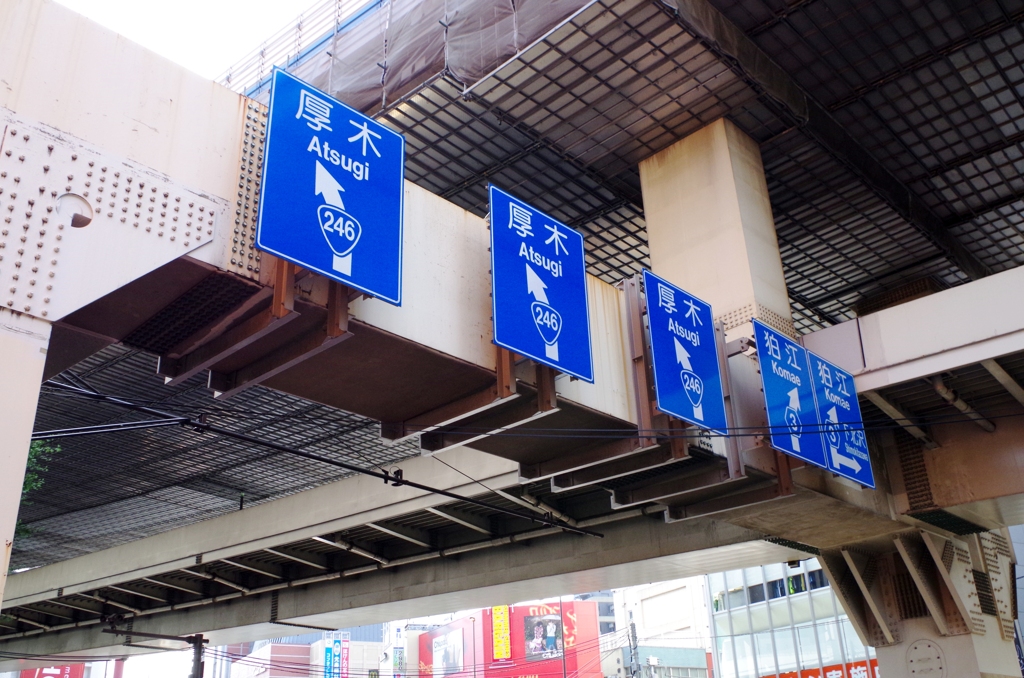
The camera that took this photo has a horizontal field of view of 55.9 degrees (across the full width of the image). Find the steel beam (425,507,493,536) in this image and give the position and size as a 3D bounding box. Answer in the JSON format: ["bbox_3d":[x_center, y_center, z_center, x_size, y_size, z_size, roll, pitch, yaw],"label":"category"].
[{"bbox_3d":[-1.127,4.045,21.768,0.220,0.220,2.153,-20,-36,34],"label":"steel beam"}]

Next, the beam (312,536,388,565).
[{"bbox_3d":[-4.003,5.163,23.885,0.220,0.220,2.256,-20,-37,34],"label":"beam"}]

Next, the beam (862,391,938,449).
[{"bbox_3d":[6.722,1.340,16.607,0.220,0.220,2.980,-22,-35,37],"label":"beam"}]

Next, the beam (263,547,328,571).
[{"bbox_3d":[-5.449,5.577,24.724,0.220,0.220,2.011,-20,-37,34],"label":"beam"}]

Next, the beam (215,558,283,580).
[{"bbox_3d":[-6.859,6.062,25.691,0.220,0.220,2.010,-20,-37,34],"label":"beam"}]

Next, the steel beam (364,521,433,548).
[{"bbox_3d":[-2.565,4.578,22.768,0.220,0.220,2.104,-20,-36,34],"label":"steel beam"}]

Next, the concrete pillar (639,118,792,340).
[{"bbox_3d":[3.624,-1.365,17.265,1.940,4.700,1.240,-24,-32,39],"label":"concrete pillar"}]

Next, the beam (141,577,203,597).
[{"bbox_3d":[-9.605,7.013,27.575,0.220,0.220,1.929,-20,-37,34],"label":"beam"}]

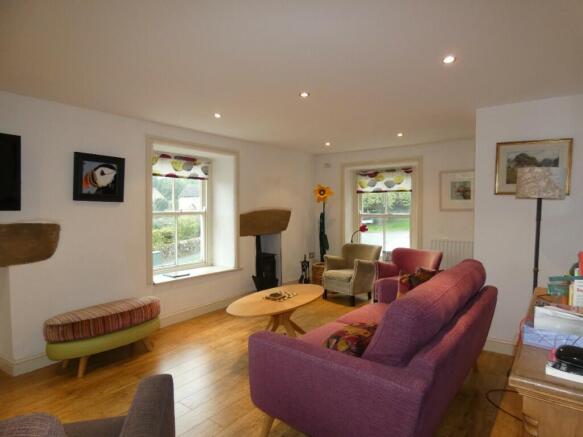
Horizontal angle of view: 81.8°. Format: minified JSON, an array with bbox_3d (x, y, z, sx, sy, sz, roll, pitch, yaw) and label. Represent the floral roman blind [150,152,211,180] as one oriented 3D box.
[{"bbox_3d":[-1.546,-0.710,4.584,0.060,0.290,1.080,2,3,38],"label":"floral roman blind"}]

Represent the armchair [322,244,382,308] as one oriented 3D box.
[{"bbox_3d":[0.871,0.778,4.955,0.594,0.799,0.726,2,2,41],"label":"armchair"}]

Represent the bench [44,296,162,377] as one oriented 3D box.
[{"bbox_3d":[-1.713,1.086,3.181,0.410,0.485,1.050,2,3,38],"label":"bench"}]

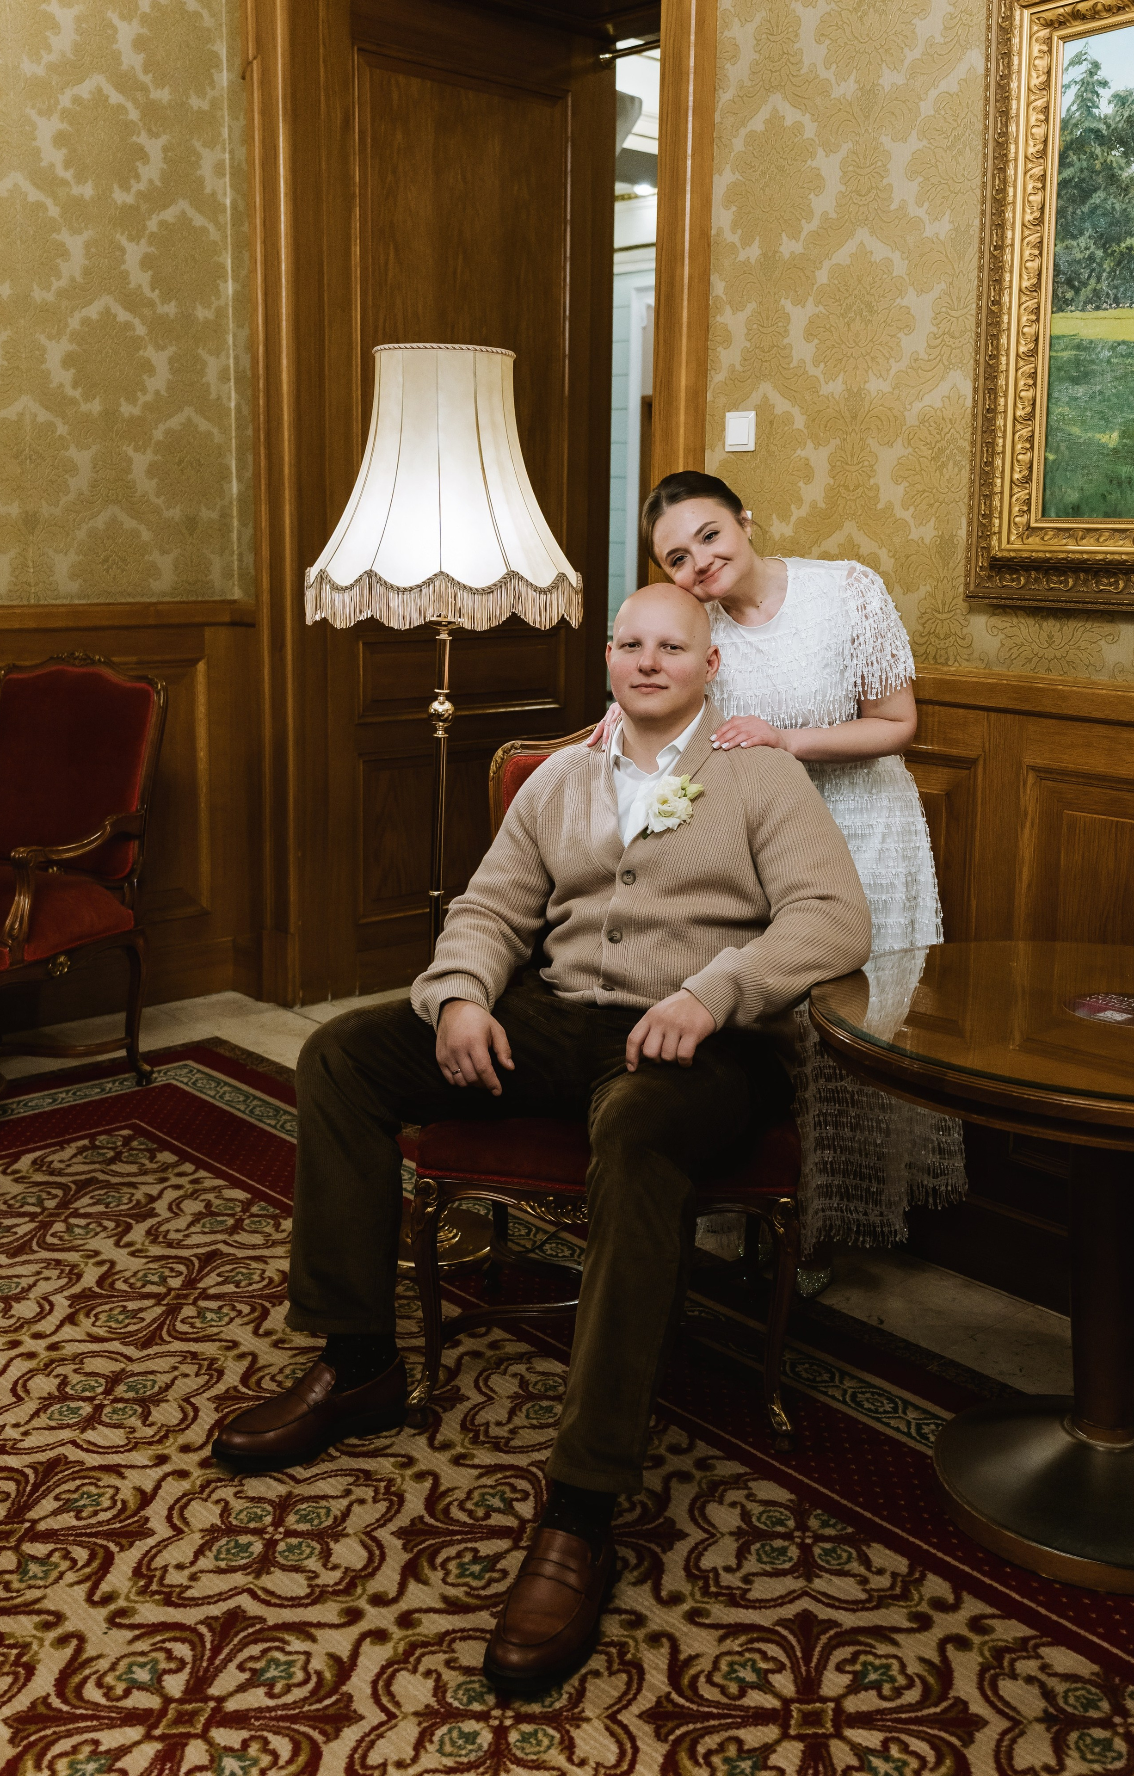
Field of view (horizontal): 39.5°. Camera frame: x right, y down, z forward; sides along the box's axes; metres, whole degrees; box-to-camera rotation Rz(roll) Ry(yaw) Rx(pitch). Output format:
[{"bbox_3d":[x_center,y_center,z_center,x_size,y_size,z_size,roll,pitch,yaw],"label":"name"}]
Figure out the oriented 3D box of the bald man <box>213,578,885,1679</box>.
[{"bbox_3d":[-0.040,0.239,2.341,0.900,1.360,0.970,4,12,11],"label":"bald man"}]

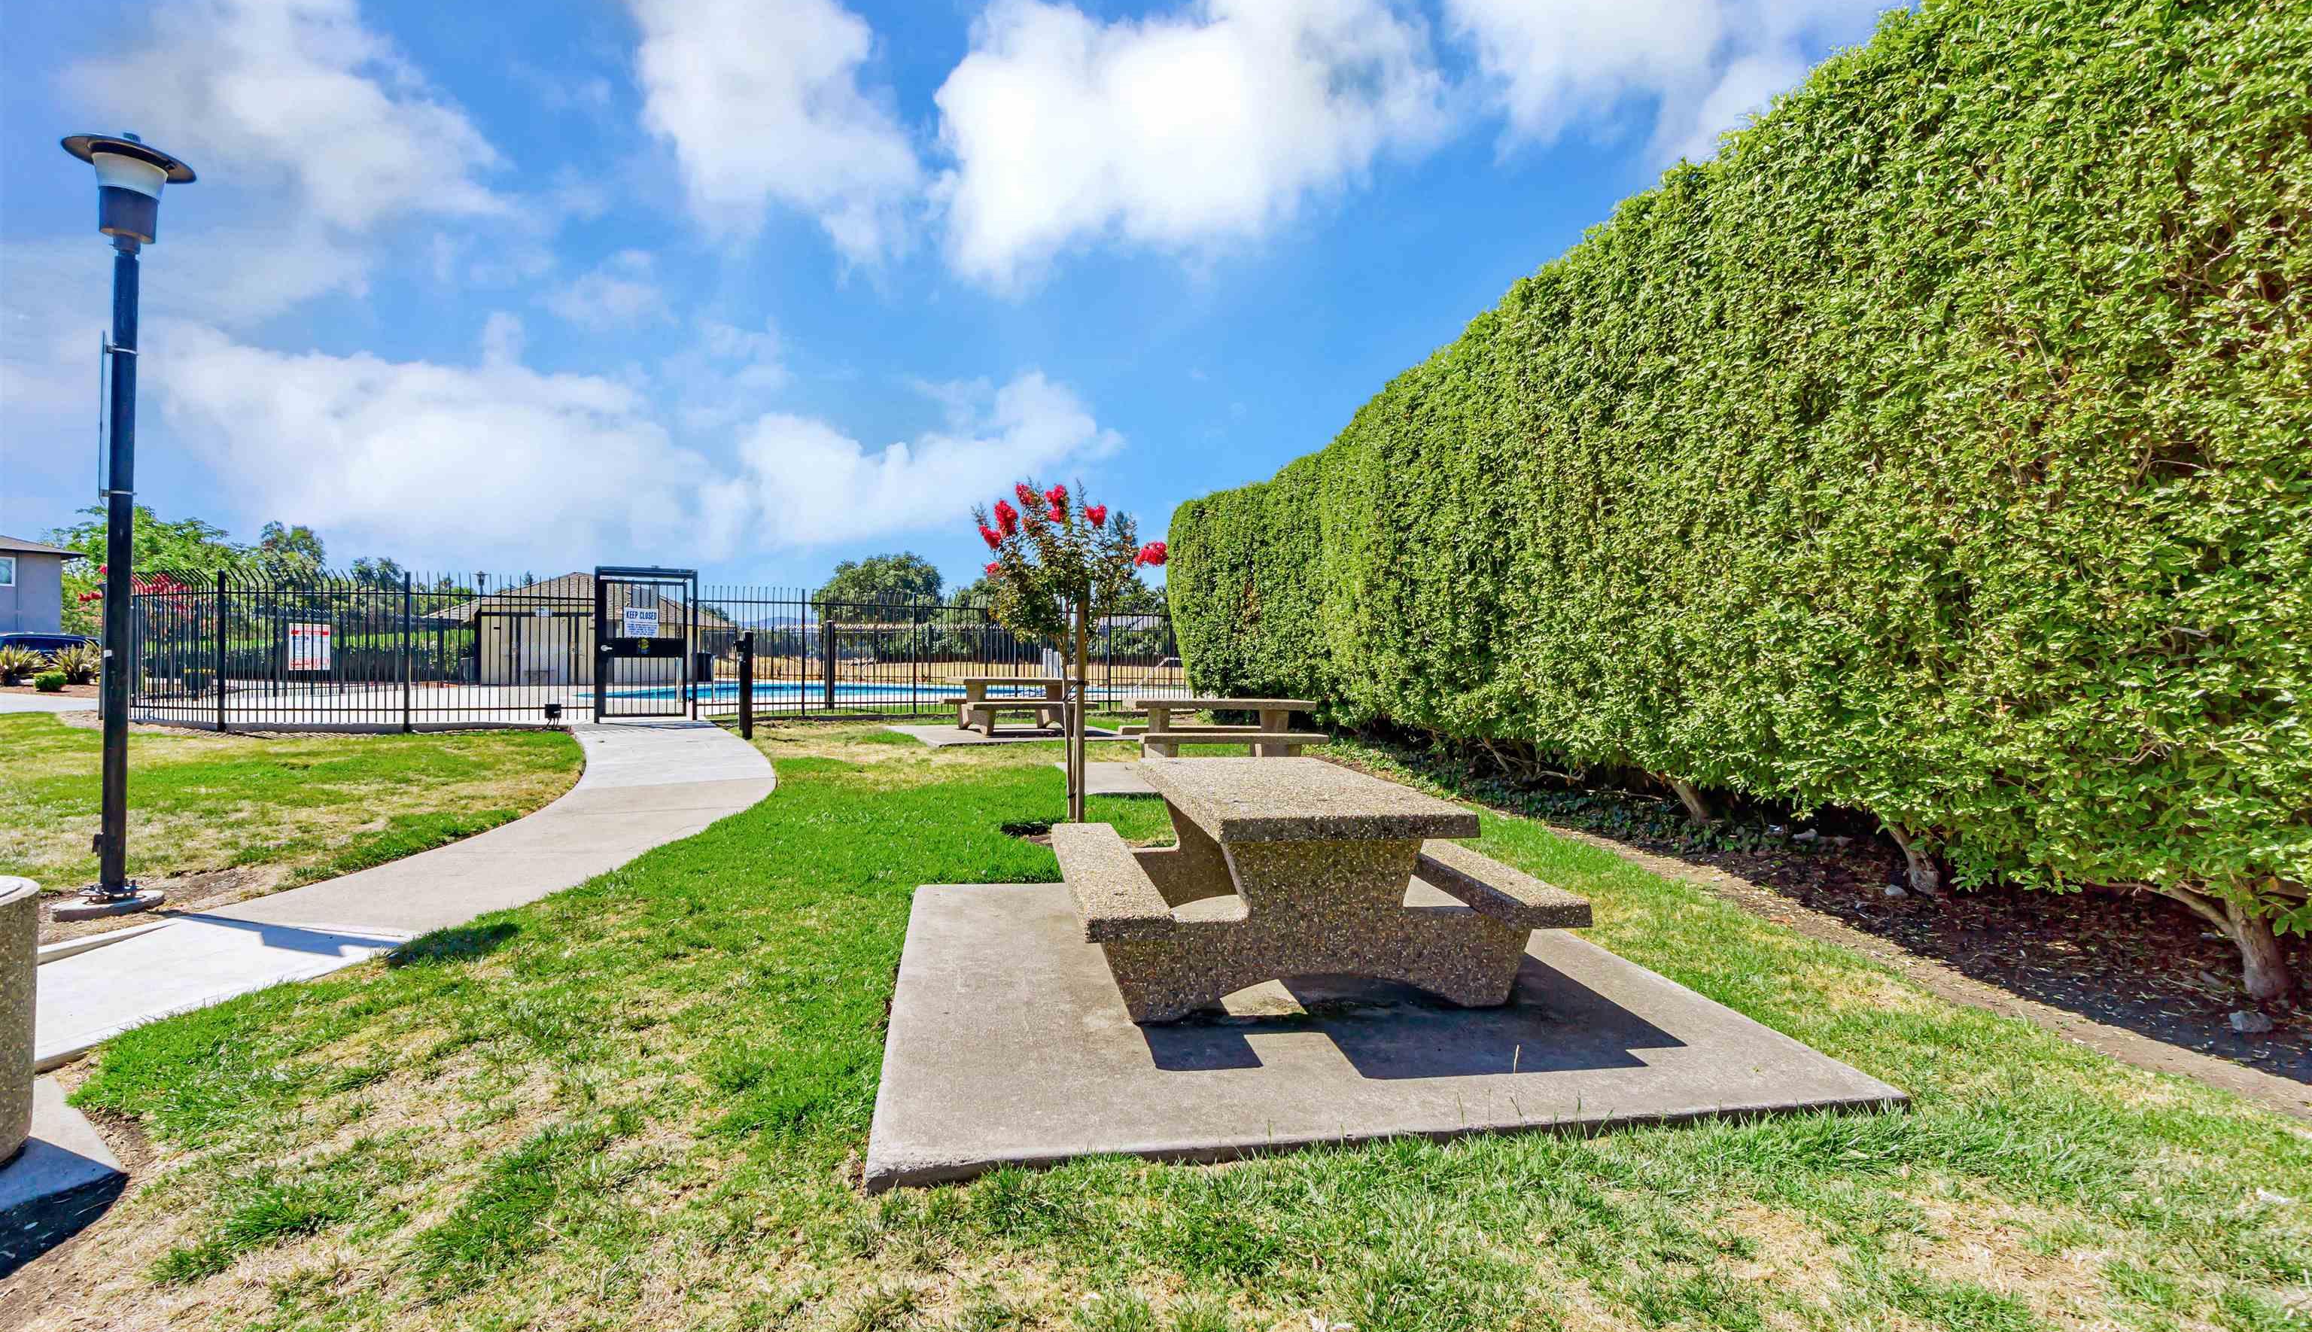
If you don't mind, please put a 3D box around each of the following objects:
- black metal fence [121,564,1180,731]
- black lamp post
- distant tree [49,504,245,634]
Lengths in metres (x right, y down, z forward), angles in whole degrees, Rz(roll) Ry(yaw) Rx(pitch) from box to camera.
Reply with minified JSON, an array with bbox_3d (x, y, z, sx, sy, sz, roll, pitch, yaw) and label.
[{"bbox_3d":[-6.500,-0.260,14.450,14.600,2.150,1.400,0,0,-17],"label":"black metal fence"},{"bbox_3d":[-4.971,-0.680,4.650,0.450,3.770,0.450,1,0,43],"label":"black lamp post"},{"bbox_3d":[-37.701,-2.850,36.000,5.300,6.500,5.300,1,0,44],"label":"distant tree"}]

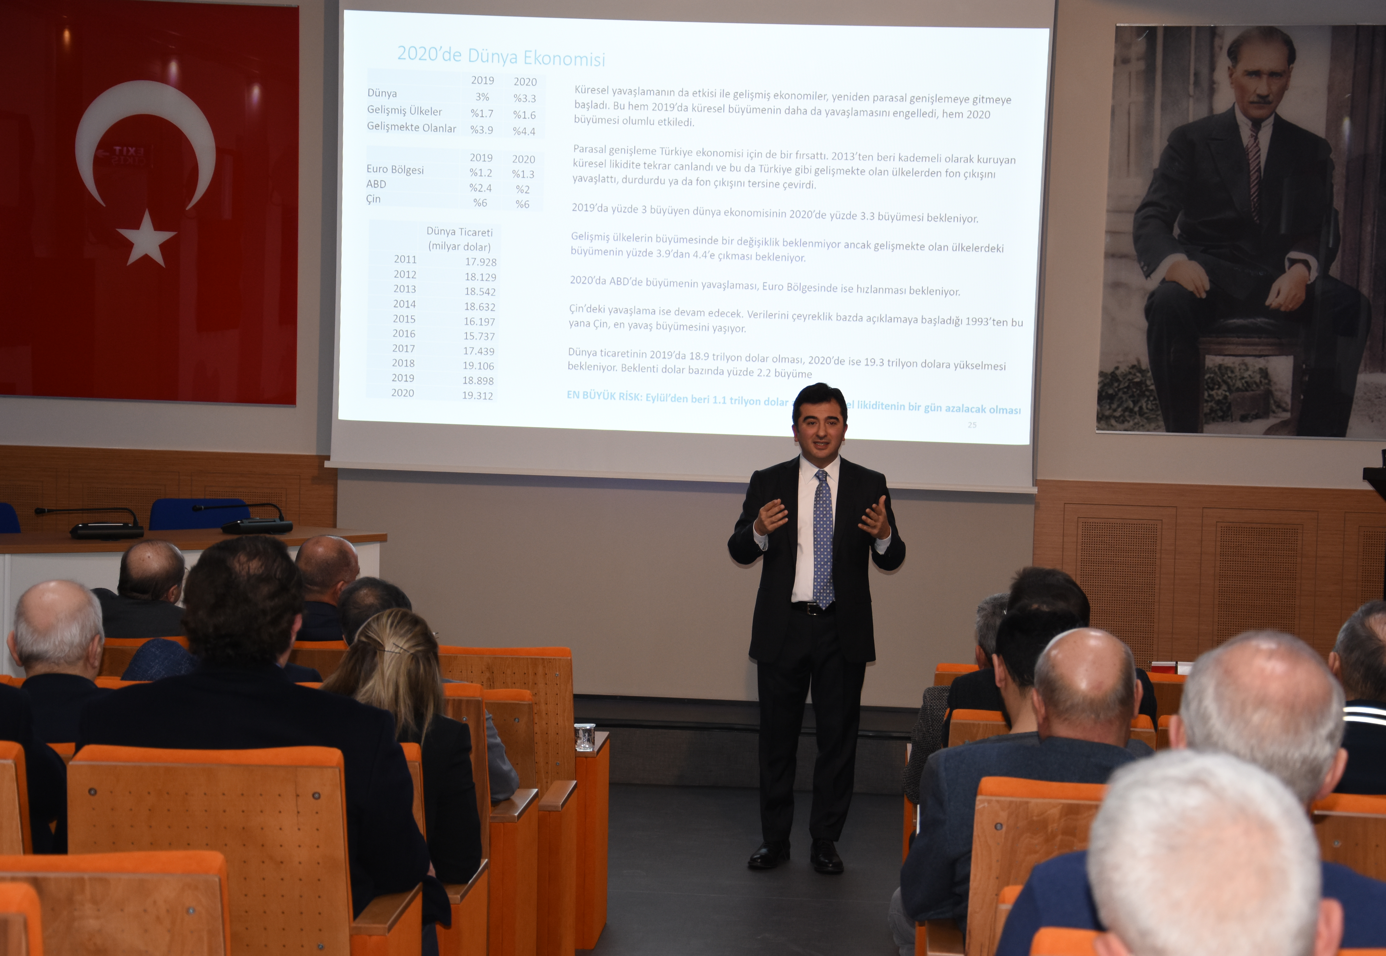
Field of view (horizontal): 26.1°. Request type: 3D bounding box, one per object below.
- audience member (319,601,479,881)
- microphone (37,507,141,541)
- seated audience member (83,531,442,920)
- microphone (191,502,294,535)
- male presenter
[{"bbox_3d":[-0.708,0.904,6.975,0.480,1.260,0.800,2,7,2],"label":"audience member"},{"bbox_3d":[-2.351,0.179,11.718,0.430,0.115,0.140,0,7,-10],"label":"microphone"},{"bbox_3d":[-0.854,0.784,5.943,0.640,1.360,0.800,2,7,2],"label":"seated audience member"},{"bbox_3d":[-1.786,0.167,11.916,0.410,0.115,0.140,0,7,-14],"label":"microphone"},{"bbox_3d":[0.429,0.550,10.645,0.620,1.755,0.440,2,7,3],"label":"male presenter"}]

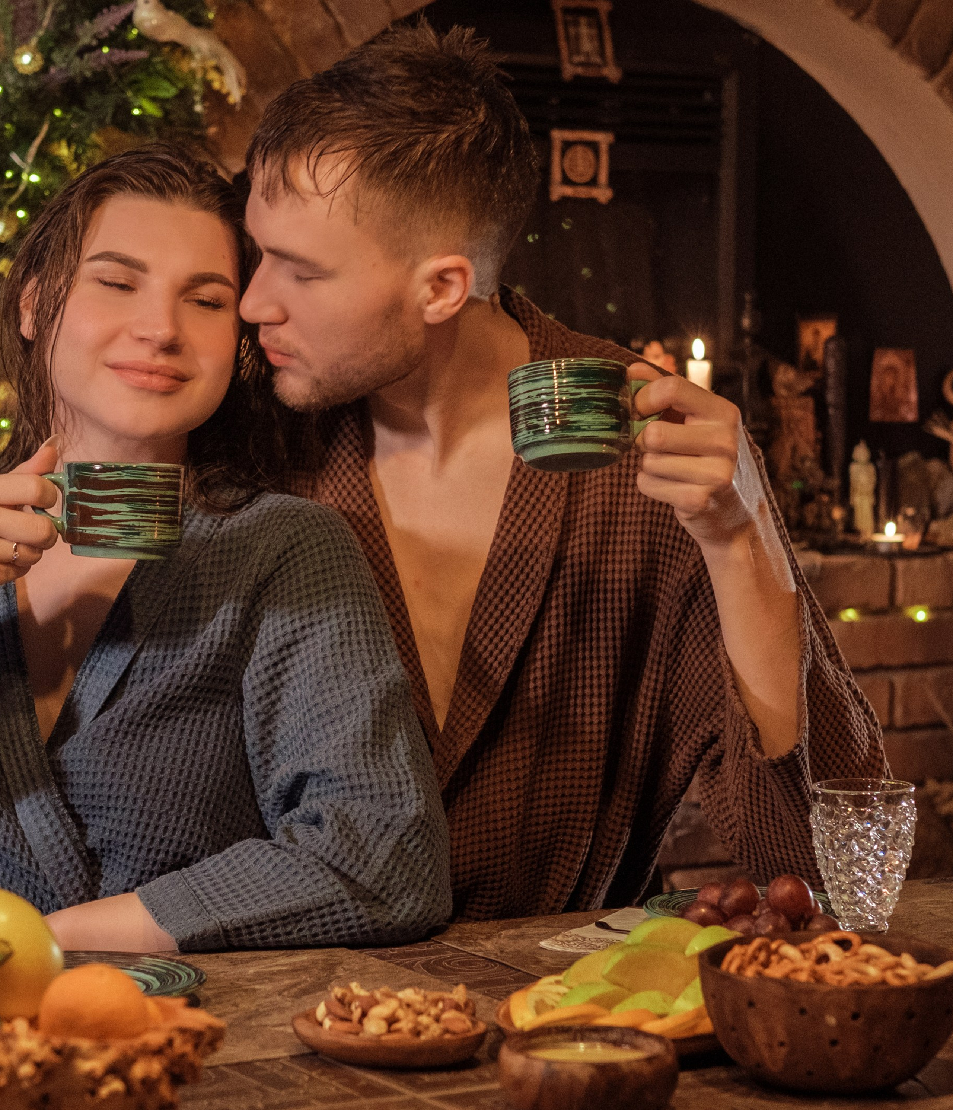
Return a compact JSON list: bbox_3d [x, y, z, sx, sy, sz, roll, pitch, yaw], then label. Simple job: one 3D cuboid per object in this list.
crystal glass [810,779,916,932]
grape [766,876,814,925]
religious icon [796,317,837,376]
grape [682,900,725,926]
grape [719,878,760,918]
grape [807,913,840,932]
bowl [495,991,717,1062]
[{"bbox_3d":[0.262,0.204,1.426,0.071,0.097,0.071,0,1,0],"label":"crystal glass"},{"bbox_3d":[0.207,0.227,1.385,0.030,0.032,0.030,0,1,0],"label":"grape"},{"bbox_3d":[0.425,-0.262,2.620,0.050,0.074,0.012,0,1,-10],"label":"religious icon"},{"bbox_3d":[0.148,0.234,1.370,0.028,0.022,0.024,0,1,0],"label":"grape"},{"bbox_3d":[0.173,0.227,1.390,0.027,0.027,0.027,0,1,0],"label":"grape"},{"bbox_3d":[0.225,0.240,1.365,0.024,0.023,0.024,0,1,0],"label":"grape"},{"bbox_3d":[0.080,0.244,1.100,0.140,0.027,0.140,0,1,0],"label":"bowl"}]

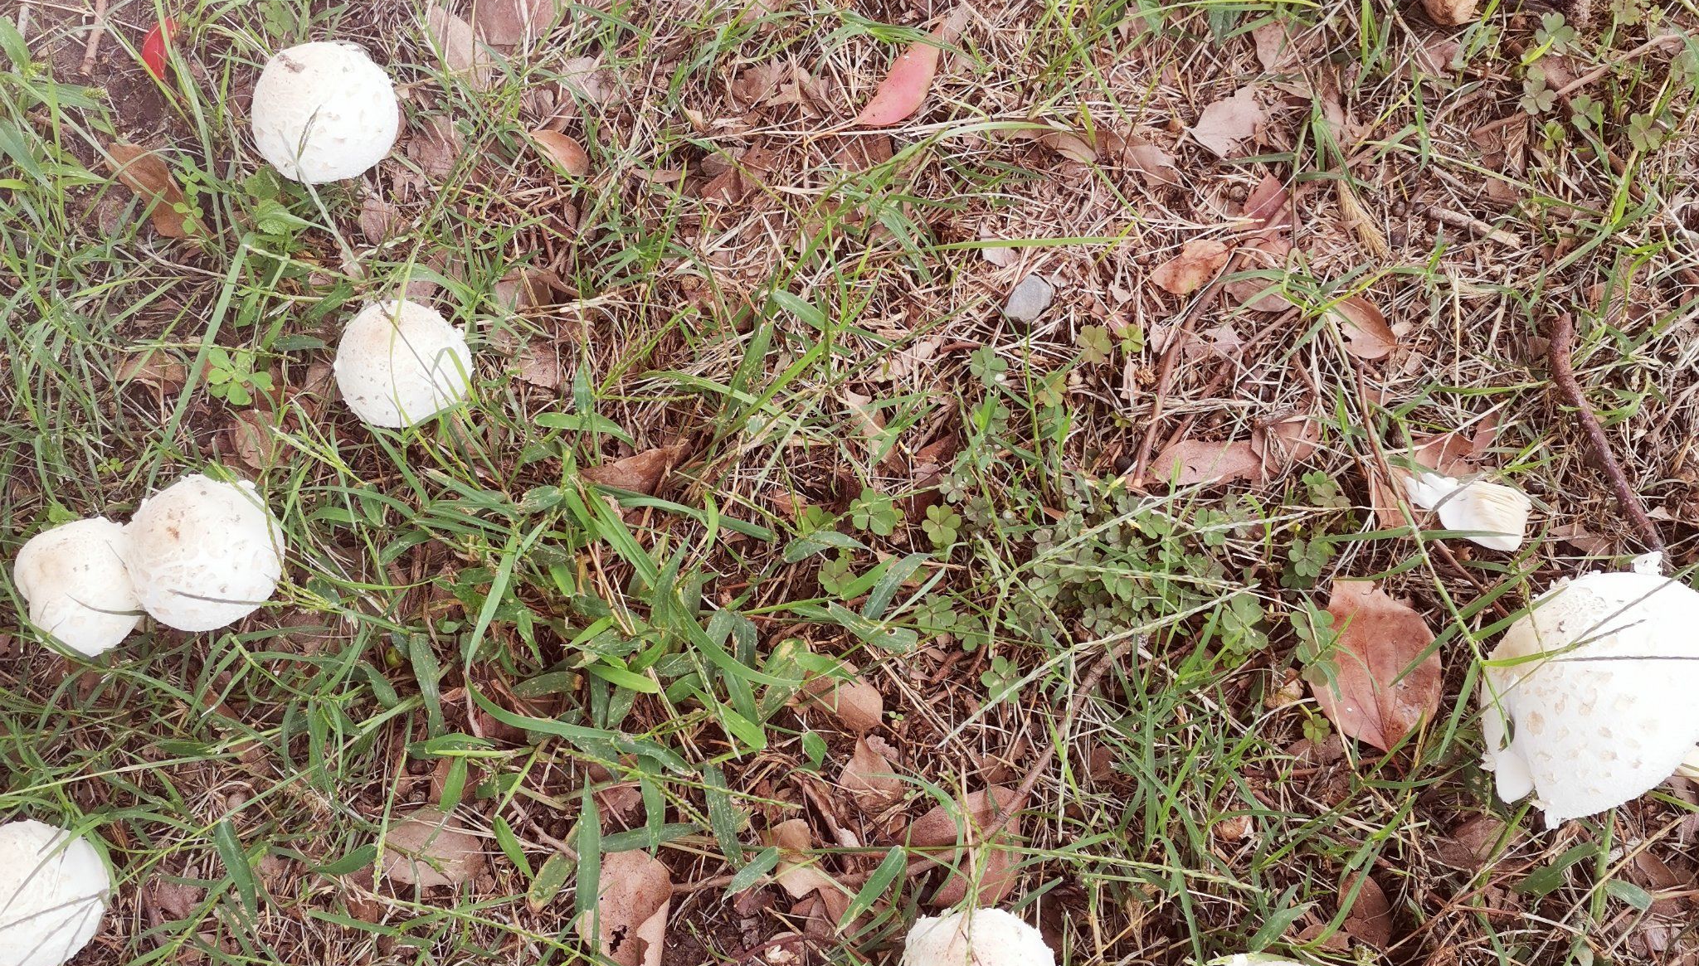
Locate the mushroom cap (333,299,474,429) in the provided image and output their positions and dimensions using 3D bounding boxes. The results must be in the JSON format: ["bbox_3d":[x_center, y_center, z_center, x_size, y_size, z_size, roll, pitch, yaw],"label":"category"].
[{"bbox_3d":[-0.243,-0.062,0.932,0.075,0.085,0.075,0,65,0],"label":"mushroom cap"}]

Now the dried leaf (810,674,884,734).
[{"bbox_3d":[0.000,0.099,0.768,0.022,0.010,0.031,-33,67,-16],"label":"dried leaf"}]

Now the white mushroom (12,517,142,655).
[{"bbox_3d":[-0.398,0.055,0.881,0.070,0.078,0.070,0,65,0],"label":"white mushroom"}]

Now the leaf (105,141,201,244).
[{"bbox_3d":[-0.409,-0.173,1.004,0.024,0.016,0.095,-32,65,-13],"label":"leaf"}]

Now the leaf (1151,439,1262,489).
[{"bbox_3d":[0.199,-0.010,0.948,0.063,0.012,0.028,1,65,1],"label":"leaf"}]

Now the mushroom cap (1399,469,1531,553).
[{"bbox_3d":[0.335,0.013,0.929,0.068,0.028,0.039,19,66,8],"label":"mushroom cap"}]

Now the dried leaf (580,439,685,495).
[{"bbox_3d":[-0.122,-0.009,0.961,0.060,0.020,0.026,-16,62,-9],"label":"dried leaf"}]

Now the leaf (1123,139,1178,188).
[{"bbox_3d":[0.173,-0.185,0.977,0.017,0.010,0.043,-35,66,-14],"label":"leaf"}]

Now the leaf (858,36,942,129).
[{"bbox_3d":[0.034,-0.219,0.937,0.028,0.010,0.078,24,65,12],"label":"leaf"}]

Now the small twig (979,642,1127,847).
[{"bbox_3d":[0.091,0.114,0.752,0.005,0.008,0.114,32,67,16],"label":"small twig"}]

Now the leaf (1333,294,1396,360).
[{"bbox_3d":[0.277,-0.085,0.917,0.025,0.012,0.042,-17,62,-6],"label":"leaf"}]

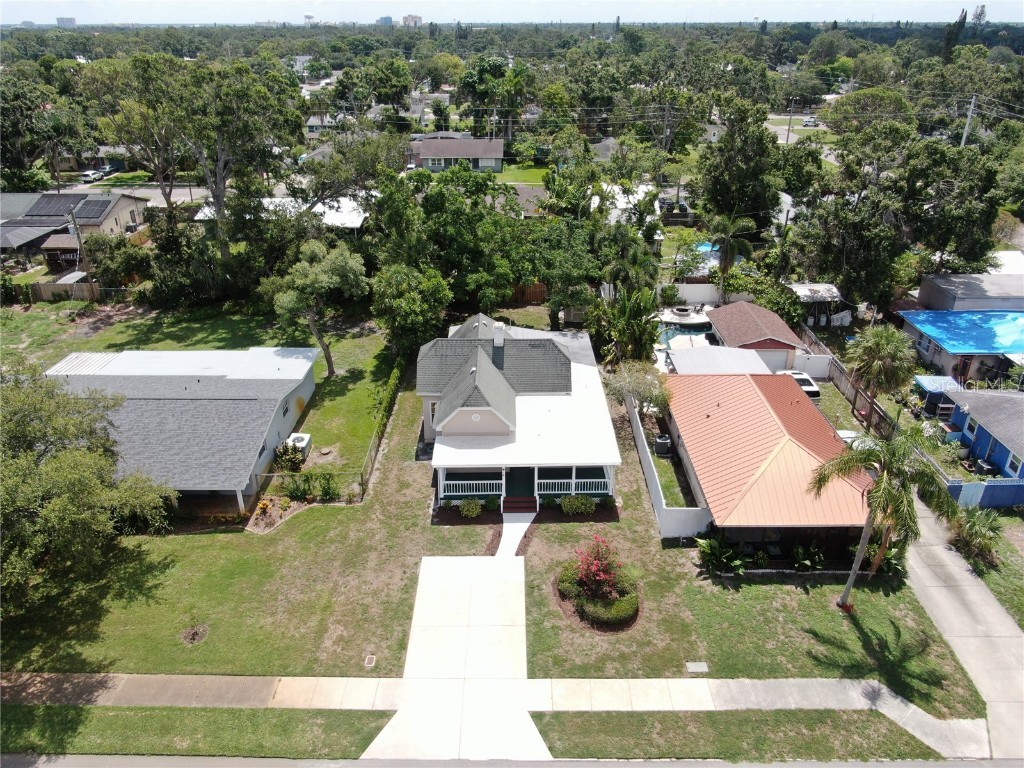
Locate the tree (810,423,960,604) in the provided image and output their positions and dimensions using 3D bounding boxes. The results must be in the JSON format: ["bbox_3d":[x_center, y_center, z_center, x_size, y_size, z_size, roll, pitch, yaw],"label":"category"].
[{"bbox_3d":[15.186,6.095,30.608,5.800,8.400,5.500,0,27,0],"label":"tree"}]

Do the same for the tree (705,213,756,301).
[{"bbox_3d":[19.738,-10.963,64.790,4.400,7.700,4.300,0,27,0],"label":"tree"}]

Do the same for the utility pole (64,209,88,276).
[{"bbox_3d":[-39.615,-11.760,65.394,0.450,9.100,0.450,0,27,0],"label":"utility pole"}]

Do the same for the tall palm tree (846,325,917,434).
[{"bbox_3d":[22.589,-0.122,43.939,4.200,7.300,4.200,0,27,0],"label":"tall palm tree"}]

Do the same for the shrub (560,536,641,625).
[{"bbox_3d":[3.918,8.366,31.878,3.500,3.300,3.300,0,27,0],"label":"shrub"}]

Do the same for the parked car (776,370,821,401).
[{"bbox_3d":[19.701,0.158,49.582,1.900,1.700,4.700,0,27,0],"label":"parked car"}]

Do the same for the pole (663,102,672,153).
[{"bbox_3d":[24.615,-38.607,114.227,0.450,12.000,0.450,0,27,0],"label":"pole"}]

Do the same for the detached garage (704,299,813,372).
[{"bbox_3d":[18.497,-3.546,54.877,5.600,3.500,7.200,0,27,0],"label":"detached garage"}]

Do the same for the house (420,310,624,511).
[{"bbox_3d":[-0.010,-0.308,44.966,11.400,6.900,18.100,0,27,0],"label":"house"}]

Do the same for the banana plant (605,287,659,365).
[{"bbox_3d":[9.000,-4.540,54.072,3.800,5.800,3.500,0,27,0],"label":"banana plant"}]

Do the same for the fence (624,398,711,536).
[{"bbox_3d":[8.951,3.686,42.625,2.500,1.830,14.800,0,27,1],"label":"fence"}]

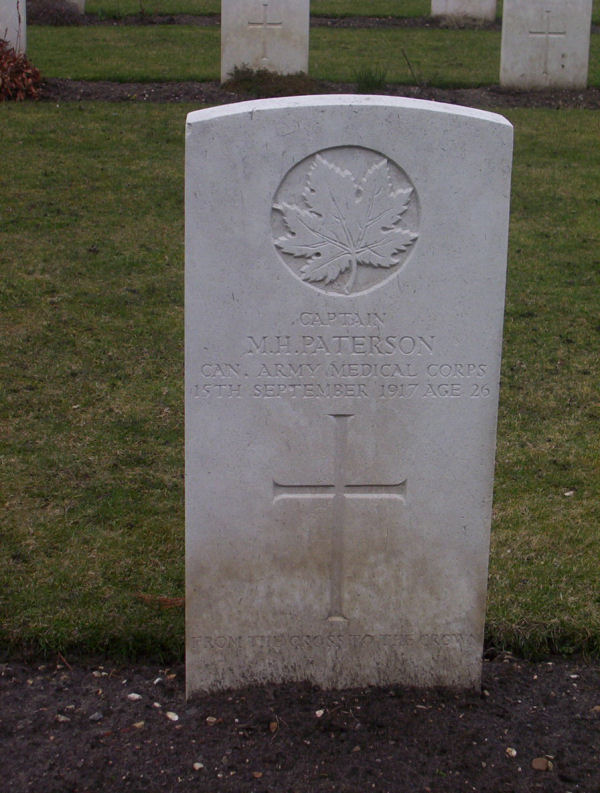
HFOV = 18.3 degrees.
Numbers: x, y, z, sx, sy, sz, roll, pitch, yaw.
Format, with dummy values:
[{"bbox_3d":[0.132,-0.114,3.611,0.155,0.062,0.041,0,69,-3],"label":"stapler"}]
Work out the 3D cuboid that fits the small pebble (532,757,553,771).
[{"bbox_3d":[0.288,0.435,2.208,0.024,0.013,0.020,1,18,0],"label":"small pebble"}]

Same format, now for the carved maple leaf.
[{"bbox_3d":[0.053,-0.203,2.187,0.173,0.167,0.012,0,19,-4],"label":"carved maple leaf"}]

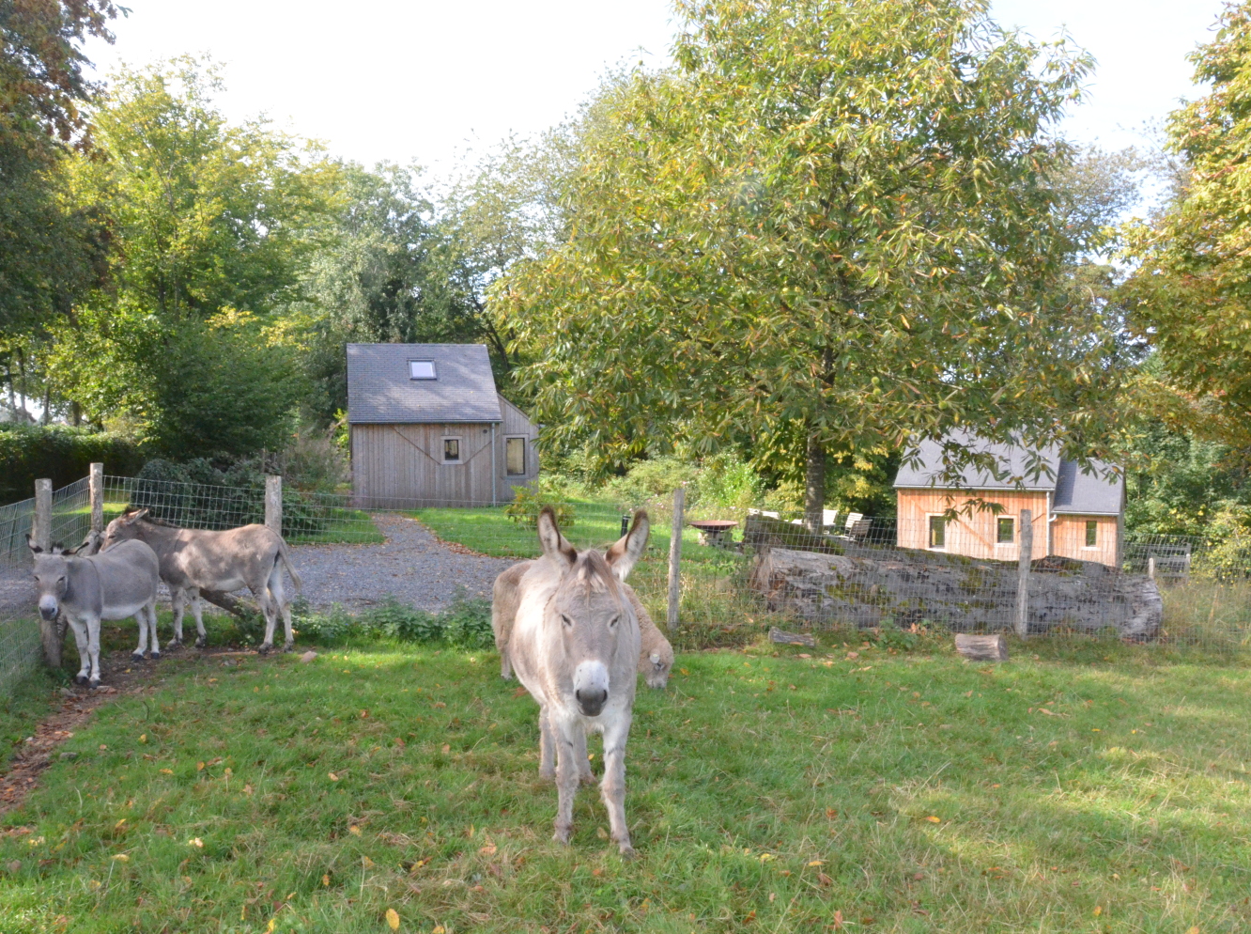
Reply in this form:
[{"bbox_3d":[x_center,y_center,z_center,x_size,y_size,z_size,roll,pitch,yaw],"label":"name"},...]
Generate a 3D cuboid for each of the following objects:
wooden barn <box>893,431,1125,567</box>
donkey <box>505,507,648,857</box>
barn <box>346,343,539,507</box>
[{"bbox_3d":[11.993,0.727,32.534,6.000,4.900,5.400,1,3,28],"label":"wooden barn"},{"bbox_3d":[-0.205,0.815,4.416,0.500,1.320,1.450,-1,2,-9],"label":"donkey"},{"bbox_3d":[-5.977,-1.426,35.026,5.800,5.120,6.200,-1,2,-10],"label":"barn"}]

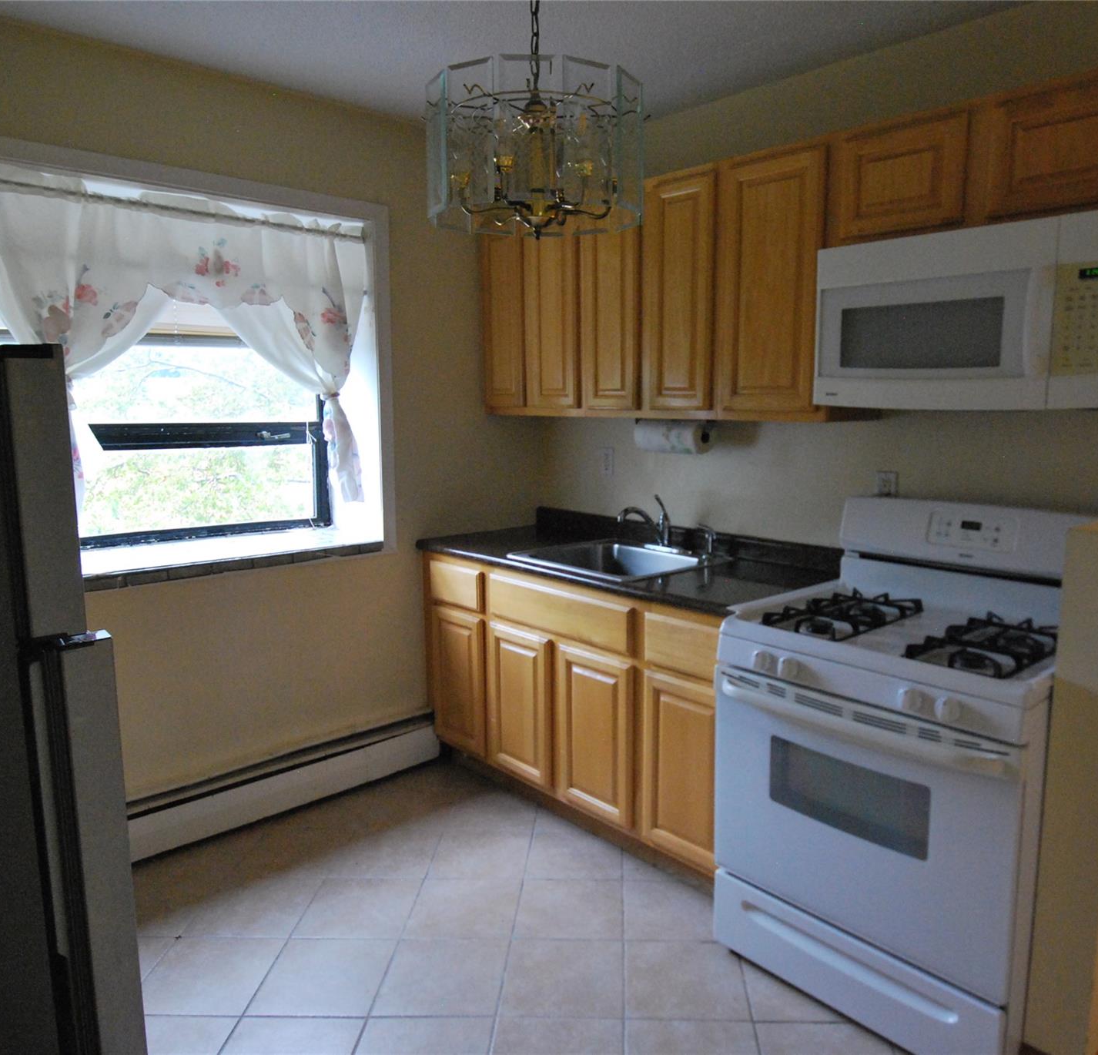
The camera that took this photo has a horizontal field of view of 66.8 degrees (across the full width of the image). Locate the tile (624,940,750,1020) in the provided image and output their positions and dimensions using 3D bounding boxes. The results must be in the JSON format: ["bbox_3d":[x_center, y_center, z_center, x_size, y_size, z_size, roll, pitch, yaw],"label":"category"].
[{"bbox_3d":[0.350,1.176,2.167,0.307,0.010,0.300,0,9,4],"label":"tile"}]

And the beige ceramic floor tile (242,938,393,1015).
[{"bbox_3d":[-0.589,1.196,2.216,0.311,0.010,0.305,-1,10,3],"label":"beige ceramic floor tile"}]

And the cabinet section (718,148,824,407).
[{"bbox_3d":[0.773,-0.736,2.591,0.335,0.740,0.368,-9,12,-42],"label":"cabinet section"}]

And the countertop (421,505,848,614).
[{"bbox_3d":[0.233,0.083,3.064,0.649,0.120,1.540,-8,12,-42],"label":"countertop"}]

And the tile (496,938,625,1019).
[{"bbox_3d":[0.042,1.185,2.186,0.311,0.010,0.305,-1,10,3],"label":"tile"}]

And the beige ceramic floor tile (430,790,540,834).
[{"bbox_3d":[-0.227,1.042,3.054,0.311,0.010,0.305,-1,10,3],"label":"beige ceramic floor tile"}]

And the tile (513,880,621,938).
[{"bbox_3d":[0.063,1.133,2.468,0.309,0.010,0.301,0,9,3],"label":"tile"}]

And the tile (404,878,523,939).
[{"bbox_3d":[-0.247,1.140,2.487,0.311,0.010,0.305,-1,10,3],"label":"tile"}]

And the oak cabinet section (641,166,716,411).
[{"bbox_3d":[0.542,-0.772,2.839,0.335,0.740,0.310,-9,12,-42],"label":"oak cabinet section"}]

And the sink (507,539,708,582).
[{"bbox_3d":[0.240,0.192,2.953,0.500,0.180,0.590,-11,13,-42],"label":"sink"}]

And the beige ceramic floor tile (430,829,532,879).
[{"bbox_3d":[-0.221,1.089,2.772,0.305,0.010,0.304,0,9,3],"label":"beige ceramic floor tile"}]

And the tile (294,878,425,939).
[{"bbox_3d":[-0.559,1.137,2.484,0.309,0.010,0.301,0,9,3],"label":"tile"}]

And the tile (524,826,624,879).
[{"bbox_3d":[0.077,1.085,2.755,0.311,0.010,0.305,-1,10,3],"label":"tile"}]

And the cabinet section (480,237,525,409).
[{"bbox_3d":[-0.068,-0.867,3.495,0.335,0.740,0.268,-9,12,-42],"label":"cabinet section"}]

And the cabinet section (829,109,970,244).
[{"bbox_3d":[1.022,-0.923,2.283,0.335,0.280,0.373,-9,12,-42],"label":"cabinet section"}]

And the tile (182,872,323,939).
[{"bbox_3d":[-0.884,1.151,2.524,0.311,0.010,0.305,-1,10,3],"label":"tile"}]

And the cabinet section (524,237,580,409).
[{"bbox_3d":[0.128,-0.836,3.285,0.335,0.740,0.307,-9,12,-42],"label":"cabinet section"}]

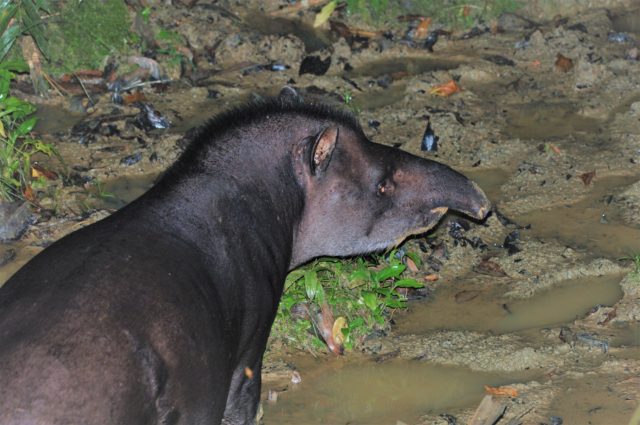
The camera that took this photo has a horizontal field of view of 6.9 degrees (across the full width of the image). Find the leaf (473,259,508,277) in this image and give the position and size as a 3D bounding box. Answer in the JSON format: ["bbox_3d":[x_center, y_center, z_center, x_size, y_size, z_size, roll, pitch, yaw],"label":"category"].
[{"bbox_3d":[0.408,0.132,12.819,0.083,0.017,0.070,0,19,0],"label":"leaf"}]

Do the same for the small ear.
[{"bbox_3d":[0.010,-0.139,11.920,0.055,0.115,0.045,9,22,-36],"label":"small ear"}]

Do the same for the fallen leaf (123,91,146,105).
[{"bbox_3d":[-0.491,-0.304,14.091,0.060,0.015,0.050,0,19,0],"label":"fallen leaf"}]

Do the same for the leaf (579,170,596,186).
[{"bbox_3d":[0.675,-0.086,13.449,0.047,0.020,0.055,0,19,0],"label":"leaf"}]

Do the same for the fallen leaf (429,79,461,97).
[{"bbox_3d":[0.331,-0.332,14.161,0.085,0.022,0.065,0,19,0],"label":"fallen leaf"}]

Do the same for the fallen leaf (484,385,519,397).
[{"bbox_3d":[0.410,0.402,12.043,0.077,0.012,0.050,0,19,0],"label":"fallen leaf"}]

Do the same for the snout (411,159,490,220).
[{"bbox_3d":[0.292,-0.052,12.030,0.185,0.115,0.100,15,14,-20],"label":"snout"}]

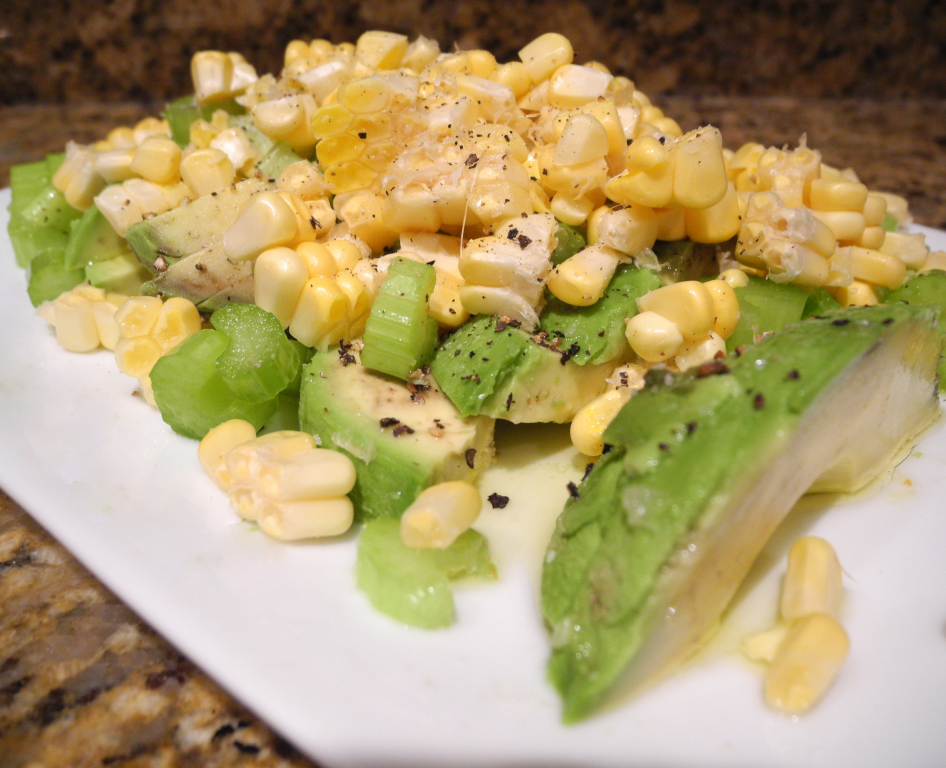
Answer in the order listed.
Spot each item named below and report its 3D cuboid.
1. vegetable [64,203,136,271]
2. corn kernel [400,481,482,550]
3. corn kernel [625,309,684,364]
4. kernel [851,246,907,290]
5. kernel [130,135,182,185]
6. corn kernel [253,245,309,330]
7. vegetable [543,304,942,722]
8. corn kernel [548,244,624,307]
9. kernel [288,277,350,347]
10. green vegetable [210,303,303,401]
[{"bbox_3d":[-0.087,-0.034,0.193,0.015,0.013,0.011,-11,35,-17],"label":"vegetable"},{"bbox_3d":[-0.004,0.015,0.092,0.010,0.005,0.006,-28,54,-18],"label":"corn kernel"},{"bbox_3d":[0.024,-0.006,0.111,0.008,0.006,0.006,-18,53,-20],"label":"corn kernel"},{"bbox_3d":[0.077,-0.022,0.157,0.011,0.006,0.007,9,34,-12],"label":"kernel"},{"bbox_3d":[-0.068,-0.048,0.177,0.009,0.009,0.008,-12,36,-16],"label":"kernel"},{"bbox_3d":[-0.027,-0.014,0.118,0.007,0.012,0.006,4,24,16],"label":"corn kernel"},{"bbox_3d":[0.040,0.008,0.112,0.083,0.022,0.022,-28,43,-35],"label":"vegetable"},{"bbox_3d":[0.022,-0.021,0.163,0.013,0.008,0.008,-25,40,-33],"label":"corn kernel"},{"bbox_3d":[-0.029,-0.013,0.154,0.009,0.012,0.008,-2,35,-22],"label":"kernel"},{"bbox_3d":[-0.033,-0.005,0.128,0.013,0.013,0.009,7,2,25],"label":"green vegetable"}]

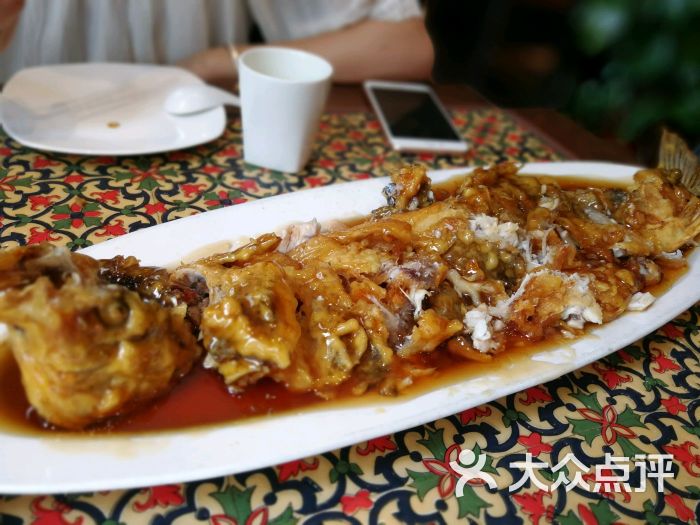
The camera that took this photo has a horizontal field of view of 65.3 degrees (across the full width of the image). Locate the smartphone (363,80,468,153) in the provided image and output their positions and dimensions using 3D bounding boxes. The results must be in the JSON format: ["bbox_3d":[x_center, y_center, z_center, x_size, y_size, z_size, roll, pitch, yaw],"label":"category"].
[{"bbox_3d":[0.060,-0.141,0.527,0.070,0.008,0.144,1,39,-11],"label":"smartphone"}]

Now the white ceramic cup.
[{"bbox_3d":[-0.051,-0.114,0.415,0.067,0.074,0.067,14,38,4],"label":"white ceramic cup"}]

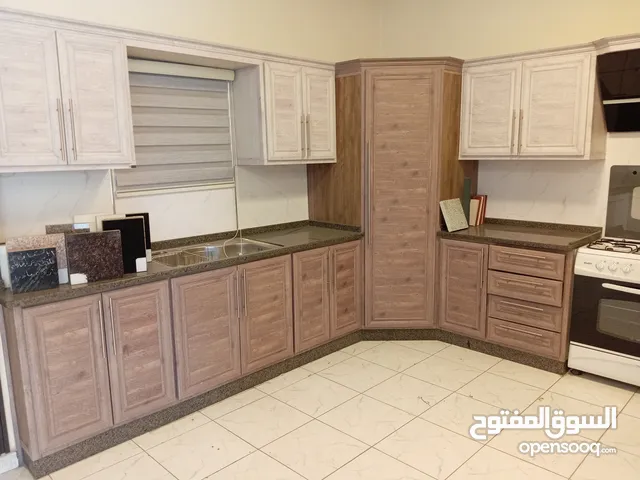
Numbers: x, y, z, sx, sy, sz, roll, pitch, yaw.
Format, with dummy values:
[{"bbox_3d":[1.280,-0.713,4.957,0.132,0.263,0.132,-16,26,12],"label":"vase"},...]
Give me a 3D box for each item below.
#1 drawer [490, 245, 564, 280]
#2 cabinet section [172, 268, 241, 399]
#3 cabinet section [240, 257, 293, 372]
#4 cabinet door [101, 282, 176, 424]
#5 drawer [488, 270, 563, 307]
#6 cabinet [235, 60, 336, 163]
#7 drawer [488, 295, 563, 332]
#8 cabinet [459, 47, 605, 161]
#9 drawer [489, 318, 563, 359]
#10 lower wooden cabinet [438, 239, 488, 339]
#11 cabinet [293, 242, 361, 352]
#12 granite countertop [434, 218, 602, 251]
[{"bbox_3d":[1.525,0.119,3.469,0.504,0.164,0.460,8,13,44],"label":"drawer"},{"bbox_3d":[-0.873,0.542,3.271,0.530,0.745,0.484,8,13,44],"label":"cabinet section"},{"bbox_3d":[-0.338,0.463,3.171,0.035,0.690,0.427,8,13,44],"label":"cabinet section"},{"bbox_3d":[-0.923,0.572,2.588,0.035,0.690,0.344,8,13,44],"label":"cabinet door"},{"bbox_3d":[1.528,0.289,3.498,0.504,0.164,0.460,8,13,44],"label":"drawer"},{"bbox_3d":[-0.239,-0.892,3.648,0.321,0.659,0.690,8,13,44],"label":"cabinet"},{"bbox_3d":[1.530,0.460,3.527,0.504,0.164,0.460,8,13,44],"label":"drawer"},{"bbox_3d":[1.512,-0.909,3.575,0.924,0.659,0.322,8,13,44],"label":"cabinet"},{"bbox_3d":[1.533,0.630,3.555,0.504,0.164,0.460,8,13,44],"label":"drawer"},{"bbox_3d":[1.256,0.319,3.870,0.388,0.690,0.590,8,13,44],"label":"lower wooden cabinet"},{"bbox_3d":[-0.136,0.360,3.761,0.574,0.690,0.698,8,13,44],"label":"cabinet"},{"bbox_3d":[1.429,-0.047,3.614,0.914,0.110,0.608,8,13,44],"label":"granite countertop"}]

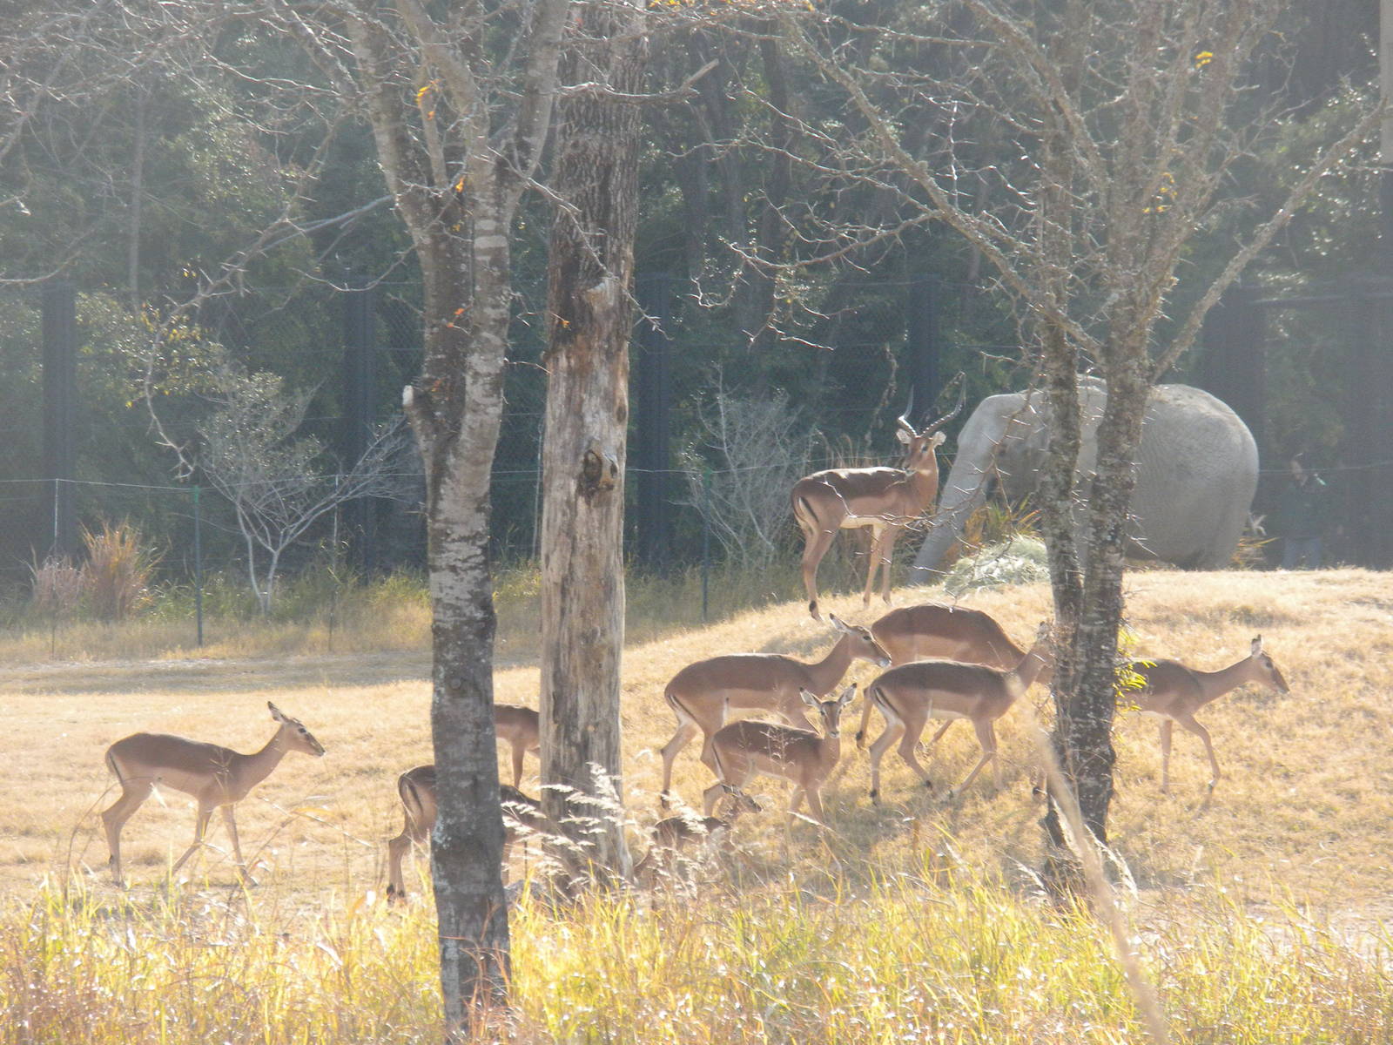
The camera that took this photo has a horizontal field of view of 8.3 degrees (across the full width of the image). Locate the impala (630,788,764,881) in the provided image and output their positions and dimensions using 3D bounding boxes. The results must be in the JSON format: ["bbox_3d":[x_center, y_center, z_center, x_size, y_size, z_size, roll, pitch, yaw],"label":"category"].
[{"bbox_3d":[0.003,1.813,54.000,0.740,0.650,0.190,0,1,-5],"label":"impala"}]

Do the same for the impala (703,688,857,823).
[{"bbox_3d":[0.476,1.409,55.500,0.900,0.940,0.280,0,1,-2],"label":"impala"}]

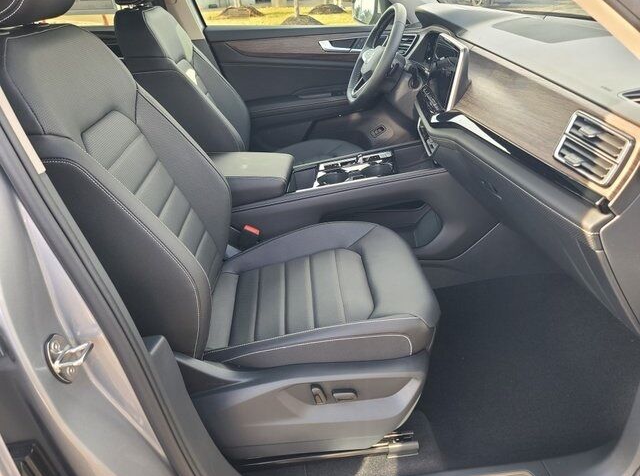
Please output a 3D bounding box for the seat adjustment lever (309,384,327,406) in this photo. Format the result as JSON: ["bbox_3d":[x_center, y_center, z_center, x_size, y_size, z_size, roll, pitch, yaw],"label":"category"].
[{"bbox_3d":[-0.003,0.358,1.062,0.024,0.049,0.019,-14,28,8],"label":"seat adjustment lever"}]

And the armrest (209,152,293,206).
[{"bbox_3d":[-0.255,-0.190,1.461,0.330,0.095,0.230,0,29,0],"label":"armrest"}]

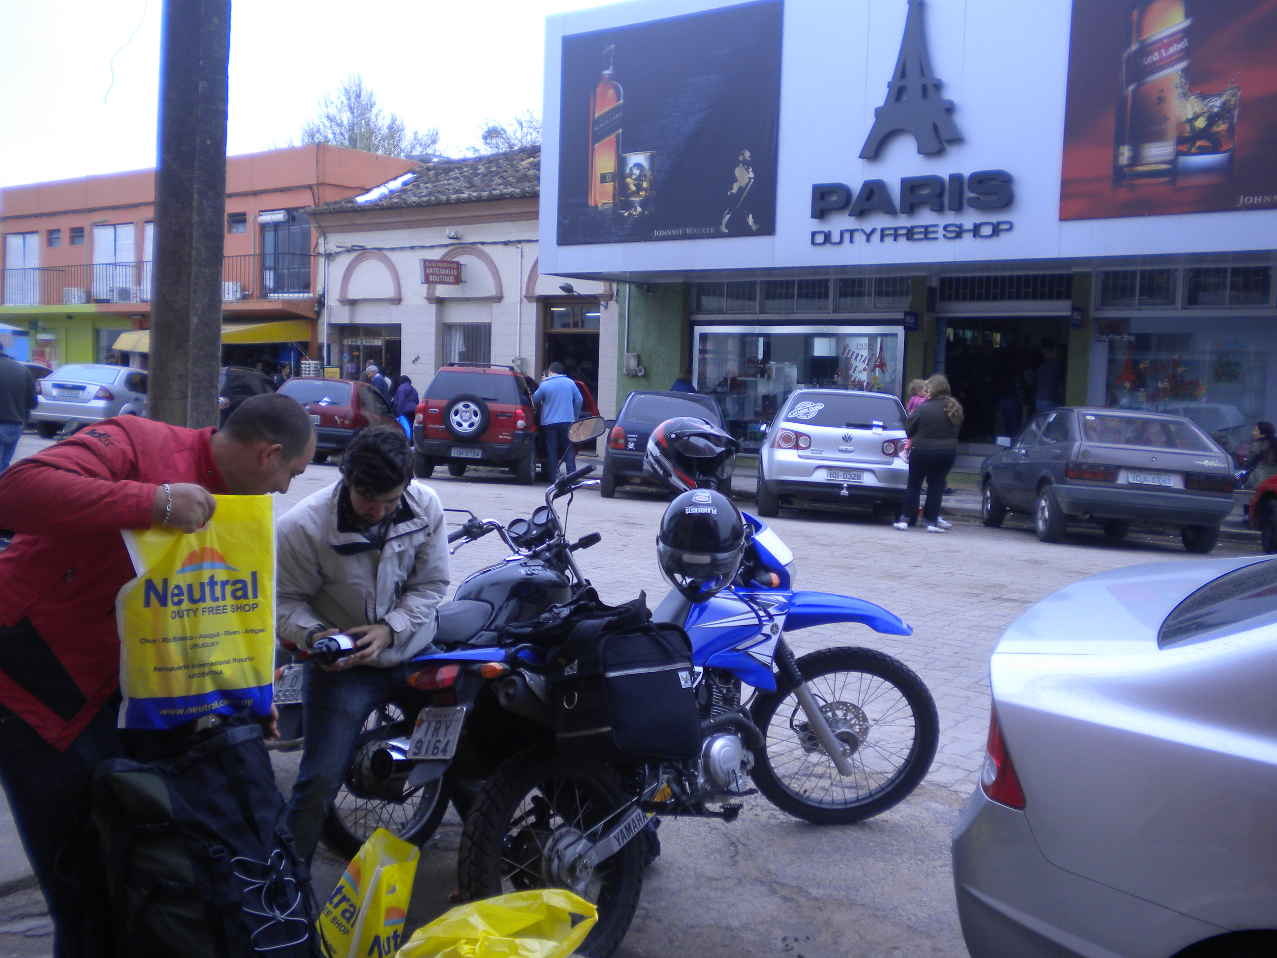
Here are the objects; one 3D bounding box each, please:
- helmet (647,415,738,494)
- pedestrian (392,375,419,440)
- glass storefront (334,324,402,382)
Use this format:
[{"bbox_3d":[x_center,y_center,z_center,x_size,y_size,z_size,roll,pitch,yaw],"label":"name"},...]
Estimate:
[{"bbox_3d":[0.195,-0.078,4.720,0.350,0.265,0.250,32,19,28],"label":"helmet"},{"bbox_3d":[-4.896,-1.377,27.060,0.420,1.570,0.500,5,5,35],"label":"pedestrian"},{"bbox_3d":[-5.991,-2.108,28.256,2.342,2.538,0.300,5,6,38],"label":"glass storefront"}]

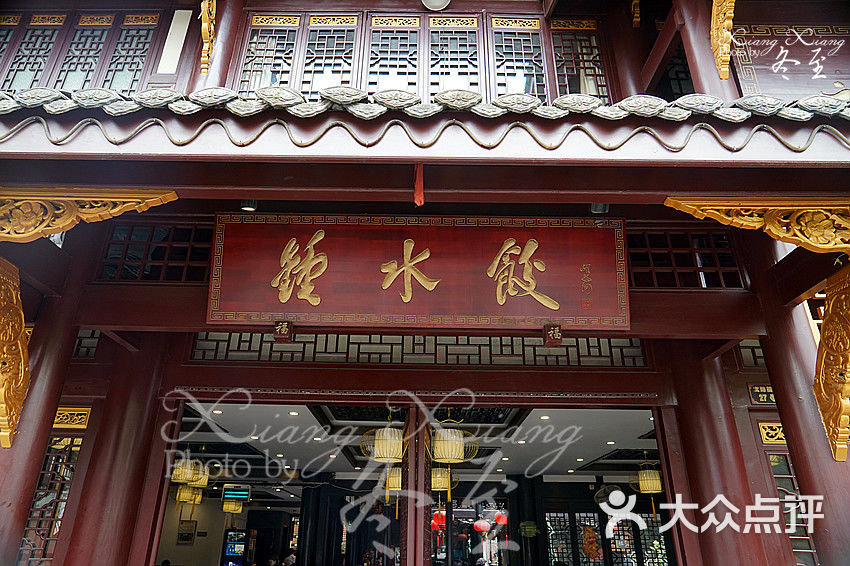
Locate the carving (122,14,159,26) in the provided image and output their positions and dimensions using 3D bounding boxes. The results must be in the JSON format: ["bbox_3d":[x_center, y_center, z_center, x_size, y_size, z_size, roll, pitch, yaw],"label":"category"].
[{"bbox_3d":[-2.574,-2.383,5.142,0.307,0.129,0.040,1,-26,0],"label":"carving"}]

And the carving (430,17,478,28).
[{"bbox_3d":[0.264,-2.372,5.156,0.428,0.143,0.040,1,-26,0],"label":"carving"}]

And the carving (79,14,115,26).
[{"bbox_3d":[-2.975,-2.379,5.138,0.311,0.129,0.040,1,-26,0],"label":"carving"}]

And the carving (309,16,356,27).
[{"bbox_3d":[-0.832,-2.381,5.153,0.424,0.135,0.040,1,-26,0],"label":"carving"}]

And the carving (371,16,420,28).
[{"bbox_3d":[-0.264,-2.375,5.154,0.428,0.143,0.040,1,-26,0],"label":"carving"}]

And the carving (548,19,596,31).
[{"bbox_3d":[1.360,-2.349,5.153,0.410,0.136,0.040,1,-26,0],"label":"carving"}]

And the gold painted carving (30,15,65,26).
[{"bbox_3d":[-3.413,-2.380,5.135,0.320,0.129,0.040,1,-26,0],"label":"gold painted carving"}]

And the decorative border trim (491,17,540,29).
[{"bbox_3d":[0.828,-2.361,5.155,0.424,0.143,0.040,1,-26,0],"label":"decorative border trim"}]

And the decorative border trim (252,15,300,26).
[{"bbox_3d":[-1.350,-2.382,5.150,0.423,0.132,0.040,1,-26,0],"label":"decorative border trim"}]

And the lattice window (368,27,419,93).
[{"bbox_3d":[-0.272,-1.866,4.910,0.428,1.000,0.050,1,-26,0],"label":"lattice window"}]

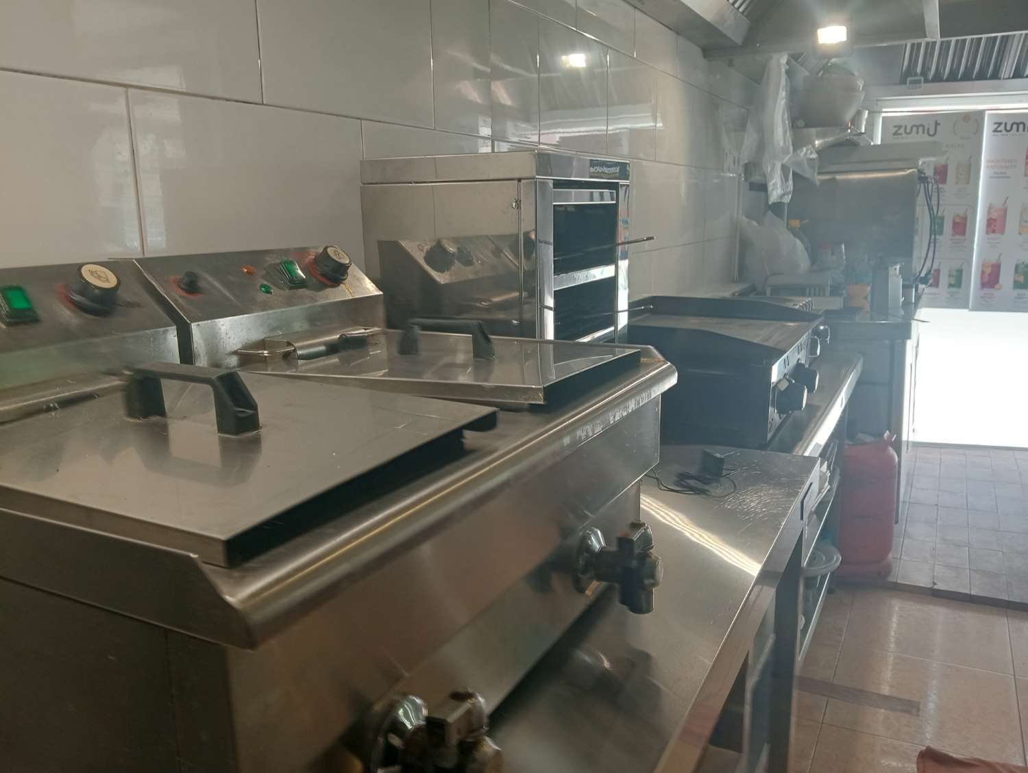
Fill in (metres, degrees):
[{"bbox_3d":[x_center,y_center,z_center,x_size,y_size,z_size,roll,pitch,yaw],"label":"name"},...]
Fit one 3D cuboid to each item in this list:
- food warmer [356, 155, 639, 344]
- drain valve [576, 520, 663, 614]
[{"bbox_3d":[-0.008,-0.101,1.294,0.266,0.484,0.358,5,14,26],"label":"food warmer"},{"bbox_3d":[0.110,0.178,0.834,0.077,0.095,0.066,5,14,26],"label":"drain valve"}]

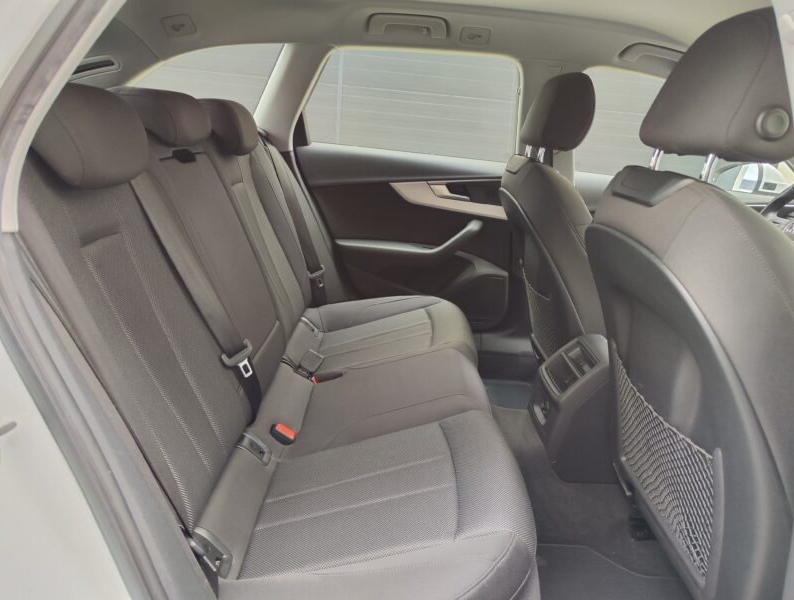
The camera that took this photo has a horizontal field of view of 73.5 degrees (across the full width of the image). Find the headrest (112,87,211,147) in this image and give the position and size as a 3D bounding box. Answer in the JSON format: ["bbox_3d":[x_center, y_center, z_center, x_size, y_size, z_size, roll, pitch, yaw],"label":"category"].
[{"bbox_3d":[-0.496,-0.387,1.130,0.145,0.125,0.240,-1,18,0],"label":"headrest"}]

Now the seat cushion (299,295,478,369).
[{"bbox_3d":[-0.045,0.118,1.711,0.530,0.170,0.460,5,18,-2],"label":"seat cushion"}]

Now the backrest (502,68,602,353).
[{"bbox_3d":[0.438,-0.208,1.565,0.250,0.840,0.490,-9,18,3],"label":"backrest"}]

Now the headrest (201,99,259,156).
[{"bbox_3d":[-0.477,-0.476,1.477,0.145,0.155,0.250,-1,18,0],"label":"headrest"}]

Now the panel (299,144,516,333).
[{"bbox_3d":[0.030,-0.203,1.906,0.800,0.620,0.120,5,18,-2],"label":"panel"}]

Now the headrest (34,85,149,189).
[{"bbox_3d":[-0.477,-0.248,0.800,0.145,0.155,0.250,-1,18,0],"label":"headrest"}]

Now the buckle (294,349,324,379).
[{"bbox_3d":[-0.241,0.172,1.502,0.052,0.070,0.035,33,15,-10],"label":"buckle"}]

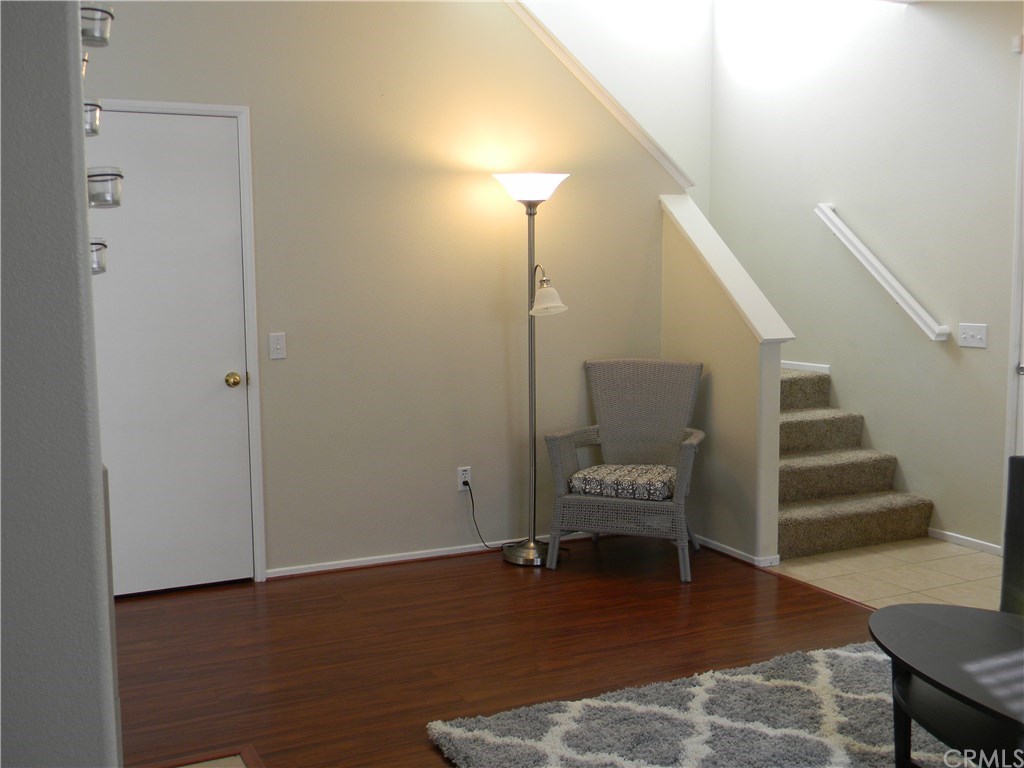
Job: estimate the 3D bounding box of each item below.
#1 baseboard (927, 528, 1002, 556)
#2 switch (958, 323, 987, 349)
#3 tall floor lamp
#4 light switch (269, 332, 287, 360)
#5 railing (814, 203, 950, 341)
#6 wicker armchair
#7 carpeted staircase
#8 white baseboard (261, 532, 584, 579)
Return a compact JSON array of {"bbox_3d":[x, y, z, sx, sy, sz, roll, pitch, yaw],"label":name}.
[{"bbox_3d":[2.229,0.783,5.251,0.014,0.042,0.420,-3,7,-25],"label":"baseboard"},{"bbox_3d":[2.219,-0.231,5.138,0.018,0.115,0.160,-3,7,-25],"label":"switch"},{"bbox_3d":[0.090,-0.068,5.015,0.350,1.820,0.350,0,6,0],"label":"tall floor lamp"},{"bbox_3d":[-1.036,-0.166,4.717,0.072,0.115,0.016,-3,7,-25],"label":"light switch"},{"bbox_3d":[1.928,-0.617,5.621,0.090,0.058,1.130,-3,45,-25],"label":"railing"},{"bbox_3d":[0.572,0.374,5.020,0.700,0.930,0.630,2,6,20],"label":"wicker armchair"},{"bbox_3d":[1.482,0.382,5.582,1.030,0.780,1.020,-3,7,-25],"label":"carpeted staircase"},{"bbox_3d":[-0.171,0.803,5.236,2.080,0.045,0.014,-3,7,-25],"label":"white baseboard"}]

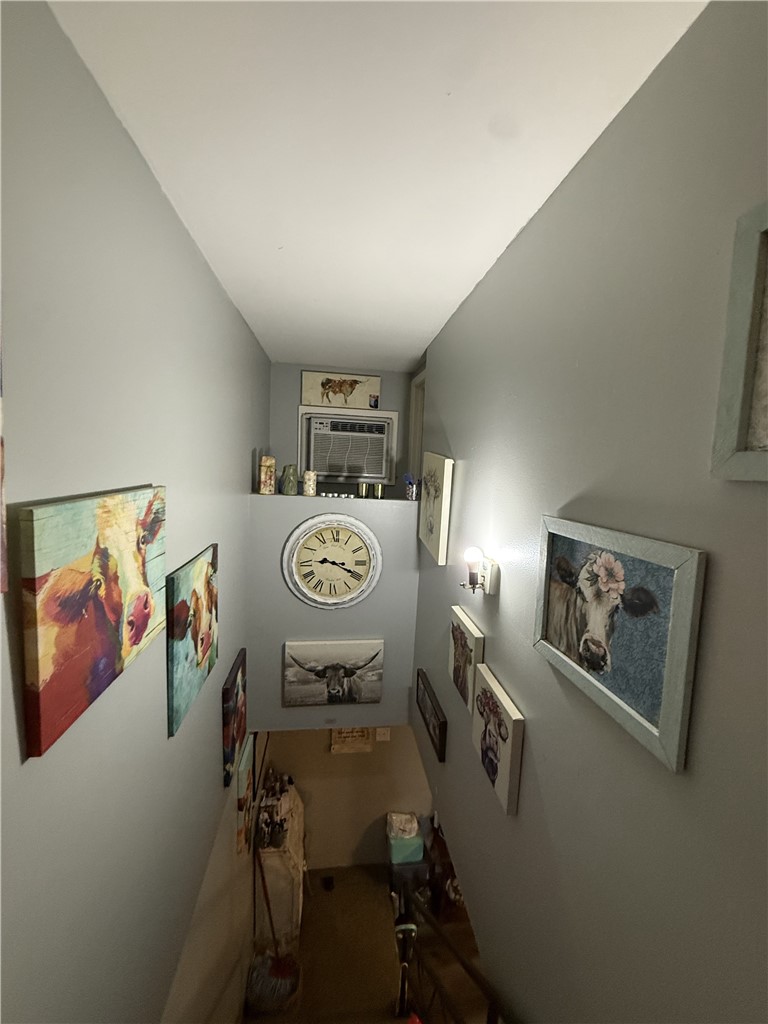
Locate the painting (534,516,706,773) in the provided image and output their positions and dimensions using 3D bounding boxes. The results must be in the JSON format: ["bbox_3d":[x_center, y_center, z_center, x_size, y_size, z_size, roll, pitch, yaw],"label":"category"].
[{"bbox_3d":[0.445,0.211,0.874,0.021,0.357,0.468,1,6,-7],"label":"painting"}]

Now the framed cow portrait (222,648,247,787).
[{"bbox_3d":[-0.763,1.037,2.148,0.030,0.497,0.412,1,6,-7],"label":"framed cow portrait"}]

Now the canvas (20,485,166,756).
[{"bbox_3d":[-0.603,0.165,0.928,0.022,0.406,0.523,1,6,-7],"label":"canvas"}]

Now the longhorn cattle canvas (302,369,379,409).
[{"bbox_3d":[-0.332,-0.950,3.270,0.609,0.259,0.024,1,6,-7],"label":"longhorn cattle canvas"}]

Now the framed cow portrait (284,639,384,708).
[{"bbox_3d":[-0.325,1.055,2.724,0.635,0.442,0.034,1,6,-7],"label":"framed cow portrait"}]

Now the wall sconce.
[{"bbox_3d":[0.324,0.199,1.419,0.122,0.168,0.078,1,6,-7],"label":"wall sconce"}]

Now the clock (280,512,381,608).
[{"bbox_3d":[-0.323,0.316,2.630,0.628,0.626,0.051,1,6,-7],"label":"clock"}]

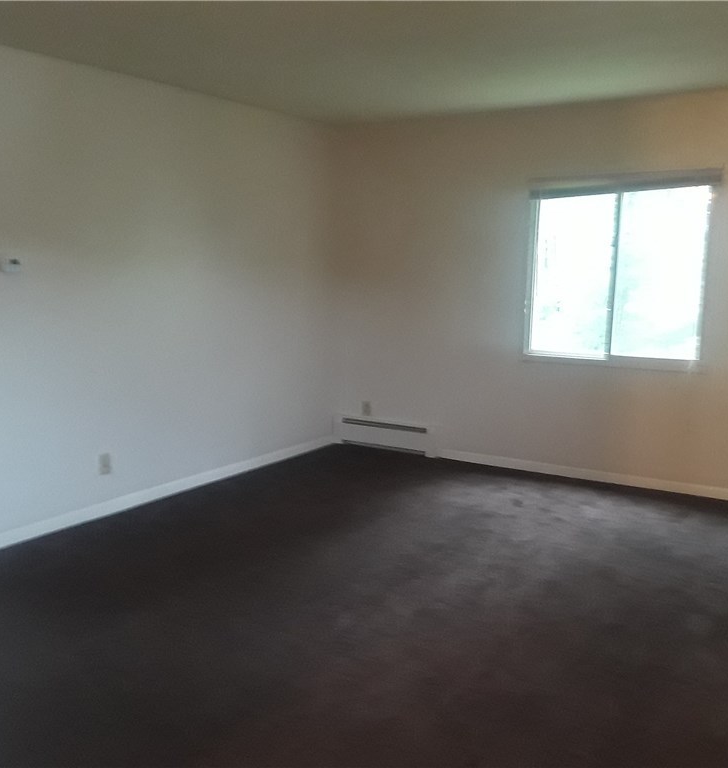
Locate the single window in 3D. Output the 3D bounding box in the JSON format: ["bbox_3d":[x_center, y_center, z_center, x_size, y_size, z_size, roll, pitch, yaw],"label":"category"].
[{"bbox_3d":[1.595,-0.714,5.260,1.175,1.195,0.100,6,10,32],"label":"single window"}]

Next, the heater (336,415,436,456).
[{"bbox_3d":[0.150,0.397,6.297,0.901,0.219,0.065,6,10,32],"label":"heater"}]

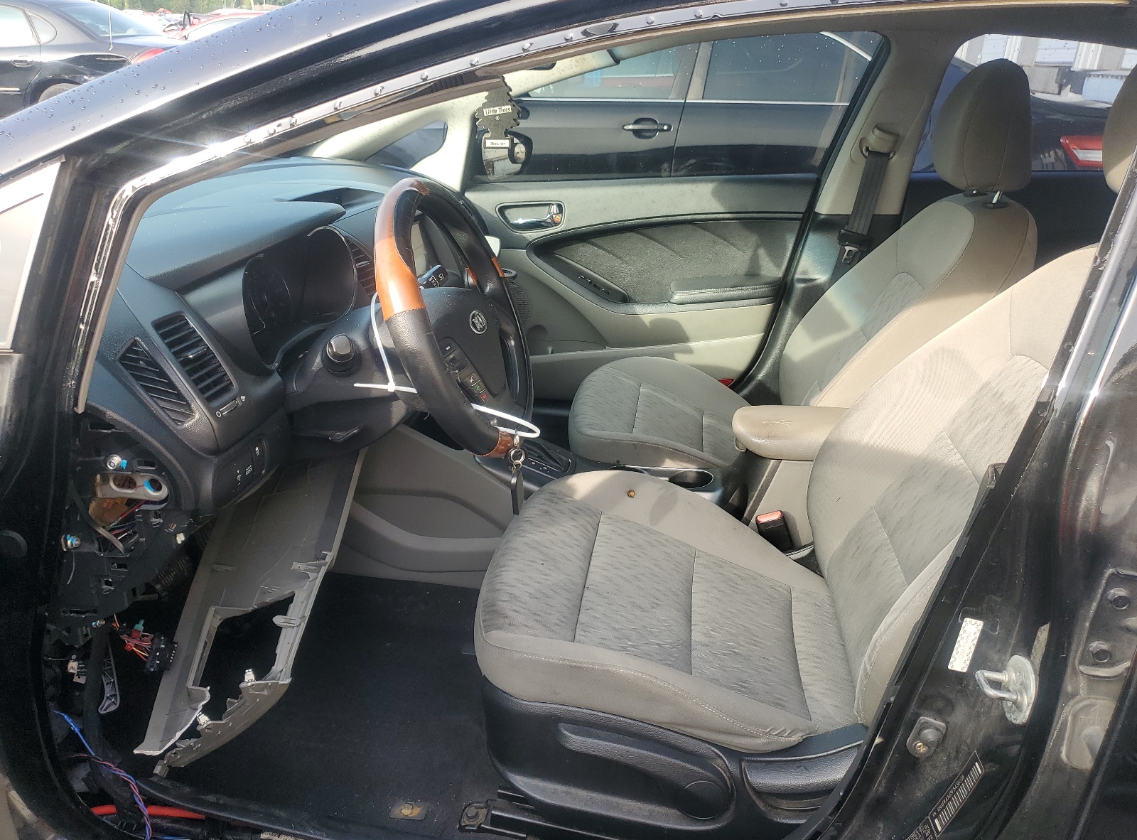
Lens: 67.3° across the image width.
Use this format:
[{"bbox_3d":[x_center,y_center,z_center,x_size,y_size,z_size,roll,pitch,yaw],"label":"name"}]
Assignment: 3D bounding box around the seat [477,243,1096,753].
[{"bbox_3d":[0.321,0.000,1.115,0.870,0.850,0.530,5,25,8],"label":"seat"}]

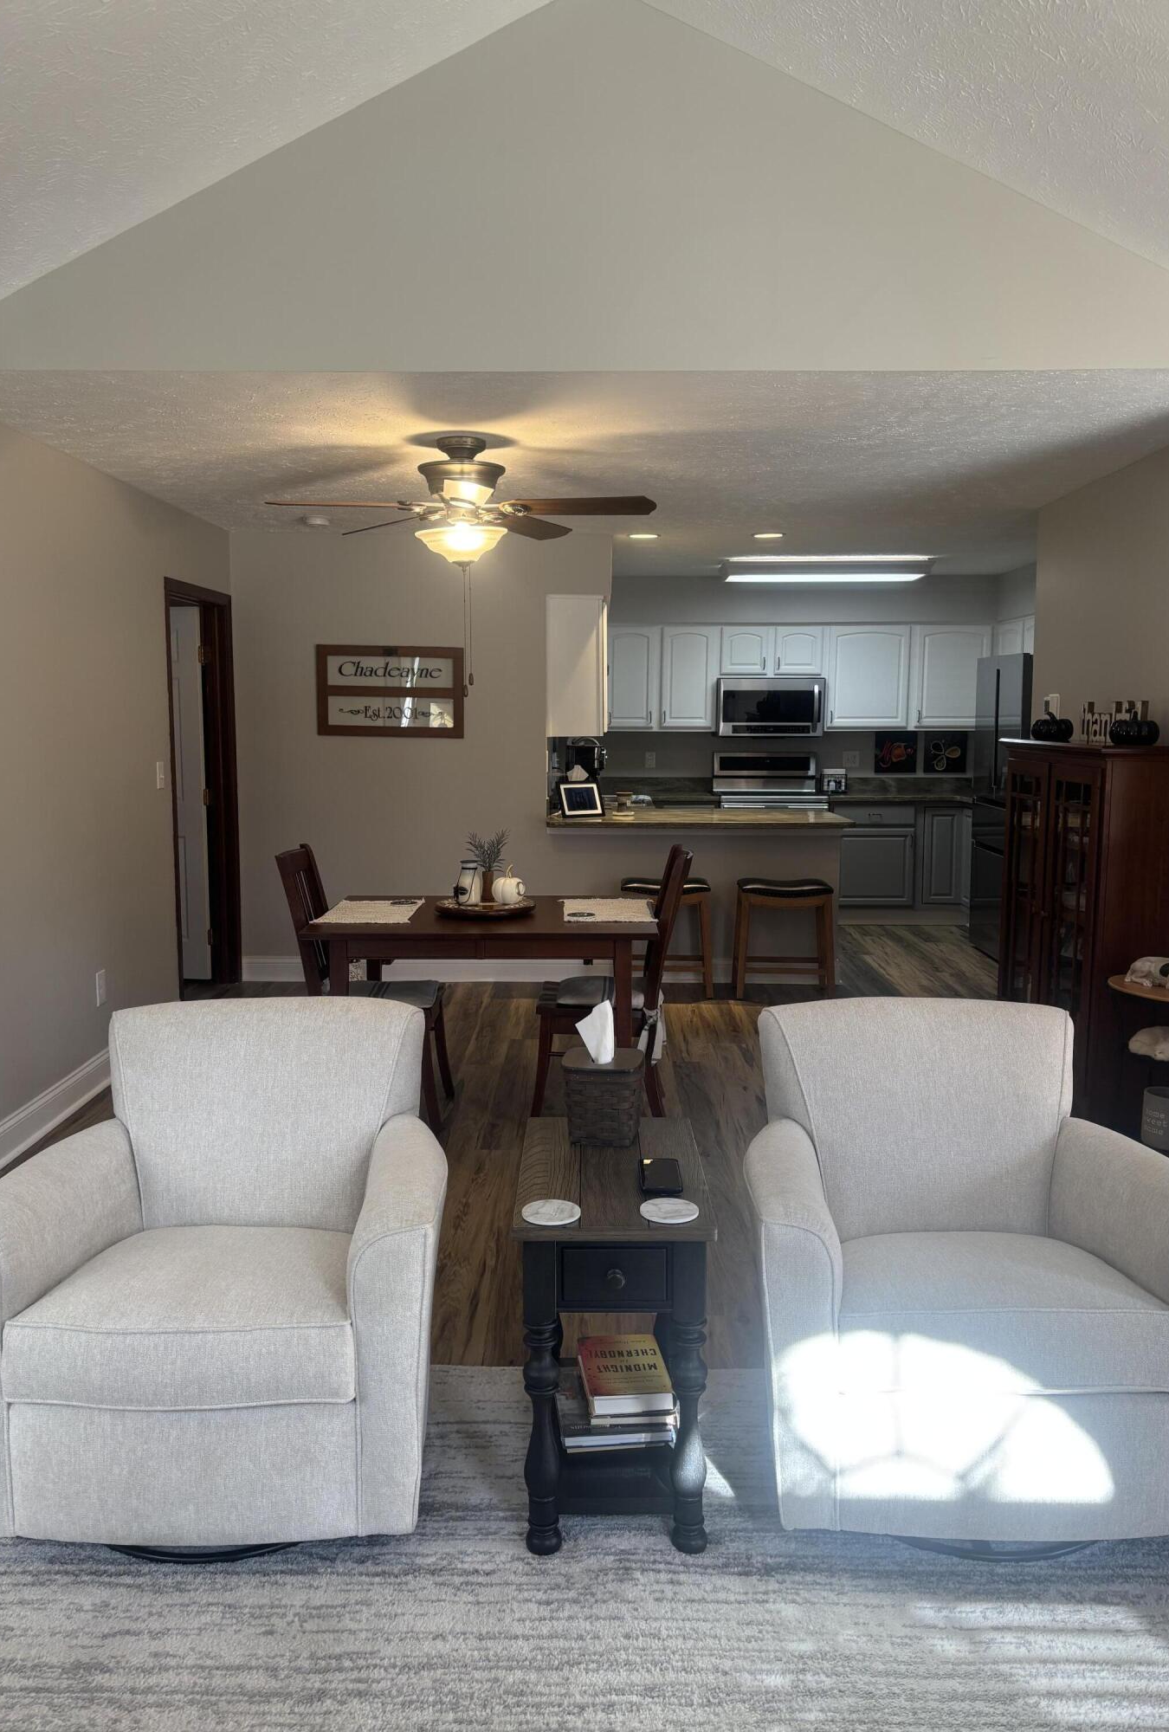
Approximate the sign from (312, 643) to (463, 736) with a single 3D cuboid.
[{"bbox_3d":[-1.043,-0.934,6.996,0.800,0.480,0.035,0,7,1],"label":"sign"}]

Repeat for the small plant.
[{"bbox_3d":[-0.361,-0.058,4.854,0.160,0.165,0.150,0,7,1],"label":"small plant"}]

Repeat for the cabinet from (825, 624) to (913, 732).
[{"bbox_3d":[1.988,-1.343,9.306,0.620,0.765,0.320,0,7,1],"label":"cabinet"}]

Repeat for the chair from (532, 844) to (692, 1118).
[{"bbox_3d":[0.092,0.437,4.785,0.575,1.010,0.450,0,7,1],"label":"chair"}]

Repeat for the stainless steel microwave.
[{"bbox_3d":[1.347,-1.153,9.470,0.757,0.420,0.400,0,7,1],"label":"stainless steel microwave"}]

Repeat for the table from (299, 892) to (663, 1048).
[{"bbox_3d":[-0.355,0.541,4.861,1.215,0.752,0.890,0,7,1],"label":"table"}]

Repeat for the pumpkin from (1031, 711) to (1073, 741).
[{"bbox_3d":[1.877,-0.559,5.222,0.163,0.118,0.163,0,7,1],"label":"pumpkin"}]

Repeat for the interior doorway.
[{"bbox_3d":[-1.952,-0.337,6.547,0.150,2.100,1.060,0,7,1],"label":"interior doorway"}]

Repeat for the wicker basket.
[{"bbox_3d":[0.040,0.477,2.712,0.168,0.165,0.175,0,7,1],"label":"wicker basket"}]

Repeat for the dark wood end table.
[{"bbox_3d":[0.052,0.886,2.551,0.350,0.610,0.610,0,7,1],"label":"dark wood end table"}]

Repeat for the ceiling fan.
[{"bbox_3d":[-0.429,-1.285,4.515,1.330,0.420,1.300,0,7,1],"label":"ceiling fan"}]

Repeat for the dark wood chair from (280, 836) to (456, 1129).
[{"bbox_3d":[-0.786,0.432,4.772,0.580,0.990,0.460,0,7,1],"label":"dark wood chair"}]

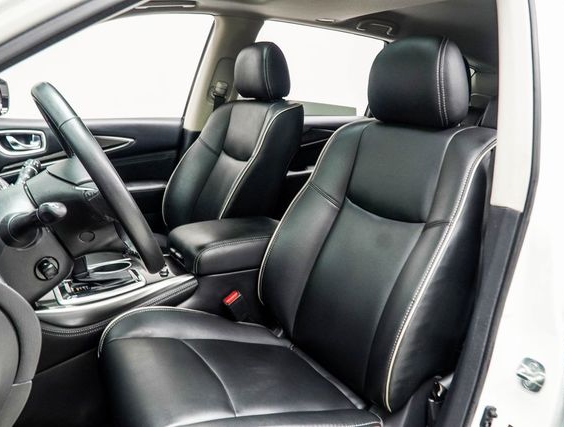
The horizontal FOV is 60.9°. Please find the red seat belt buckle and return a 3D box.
[{"bbox_3d":[-0.126,0.245,1.285,0.045,0.085,0.028,-34,28,-19],"label":"red seat belt buckle"}]

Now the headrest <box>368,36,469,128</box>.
[{"bbox_3d":[0.312,-0.300,1.107,0.140,0.192,0.248,0,13,-31],"label":"headrest"}]

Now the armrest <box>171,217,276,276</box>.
[{"bbox_3d":[-0.134,0.087,1.407,0.325,0.082,0.225,-5,16,-30],"label":"armrest"}]

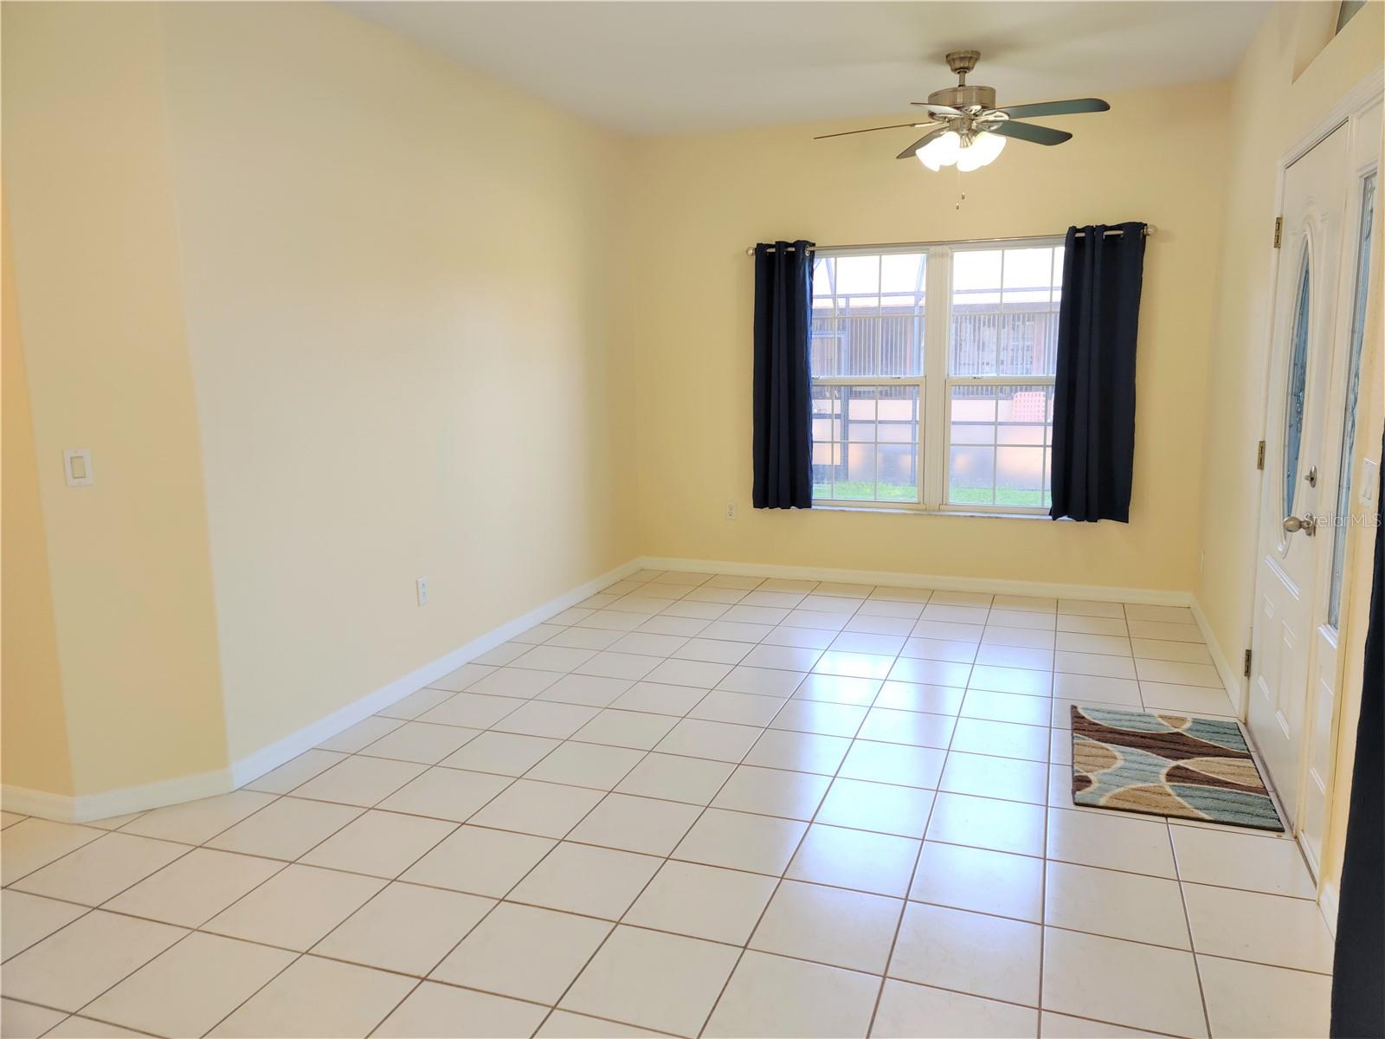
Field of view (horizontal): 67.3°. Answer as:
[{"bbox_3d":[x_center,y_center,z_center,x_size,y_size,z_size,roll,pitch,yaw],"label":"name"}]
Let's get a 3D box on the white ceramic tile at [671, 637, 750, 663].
[{"bbox_3d":[0.103,0.630,4.938,0.334,0.010,0.337,3,11,20],"label":"white ceramic tile"}]

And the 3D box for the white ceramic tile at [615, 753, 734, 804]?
[{"bbox_3d":[-0.053,0.881,3.537,0.333,0.010,0.337,3,11,20],"label":"white ceramic tile"}]

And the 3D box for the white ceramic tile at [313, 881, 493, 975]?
[{"bbox_3d":[-0.718,1.024,2.623,0.329,0.010,0.340,3,11,19],"label":"white ceramic tile"}]

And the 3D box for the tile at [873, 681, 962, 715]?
[{"bbox_3d":[0.934,0.736,4.263,0.336,0.010,0.340,3,10,19],"label":"tile"}]

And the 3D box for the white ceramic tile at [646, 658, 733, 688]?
[{"bbox_3d":[-0.015,0.687,4.622,0.333,0.010,0.337,3,11,20],"label":"white ceramic tile"}]

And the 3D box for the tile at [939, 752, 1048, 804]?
[{"bbox_3d":[1.022,0.873,3.514,0.333,0.010,0.337,3,11,20],"label":"tile"}]

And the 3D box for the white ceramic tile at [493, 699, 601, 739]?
[{"bbox_3d":[-0.566,0.784,4.062,0.328,0.010,0.340,3,11,19],"label":"white ceramic tile"}]

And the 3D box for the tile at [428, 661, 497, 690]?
[{"bbox_3d":[-1.002,0.697,4.567,0.184,0.010,0.340,3,10,19],"label":"tile"}]

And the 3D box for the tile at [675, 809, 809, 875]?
[{"bbox_3d":[0.149,0.956,3.086,0.331,0.010,0.333,3,11,19],"label":"tile"}]

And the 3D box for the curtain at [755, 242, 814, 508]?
[{"bbox_3d":[0.535,-0.826,6.107,0.366,1.547,0.100,3,10,19],"label":"curtain"}]

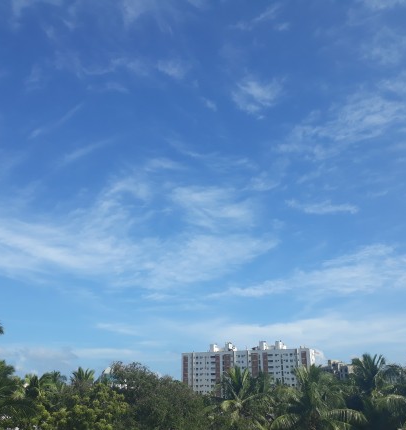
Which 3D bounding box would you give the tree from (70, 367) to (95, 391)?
[{"bbox_3d":[-22.790,34.420,82.220,6.500,12.500,6.500,0,-23,0],"label":"tree"}]

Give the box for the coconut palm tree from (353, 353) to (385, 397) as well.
[{"bbox_3d":[21.420,23.620,55.490,6.500,12.500,6.500,0,-23,0],"label":"coconut palm tree"}]

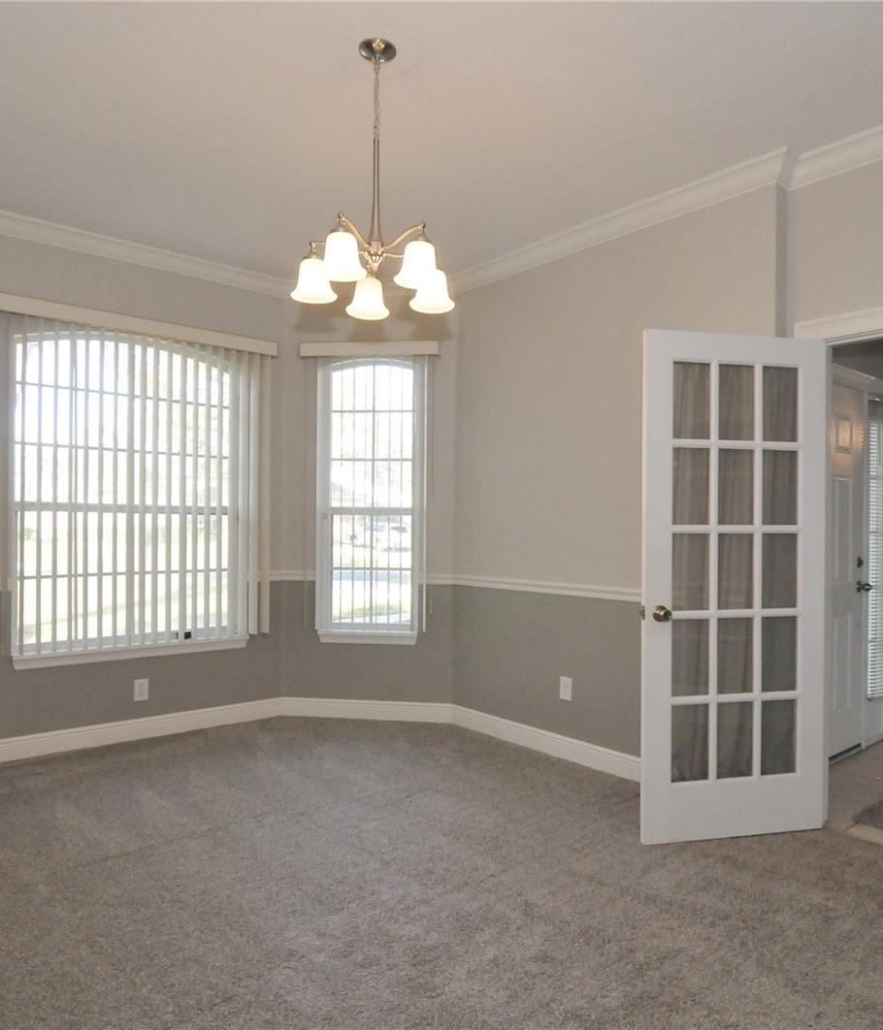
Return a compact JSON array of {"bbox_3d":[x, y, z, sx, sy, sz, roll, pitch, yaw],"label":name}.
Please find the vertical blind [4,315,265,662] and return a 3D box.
[{"bbox_3d":[-1.687,-0.110,3.953,1.410,1.828,0.120,1,-1,-38],"label":"vertical blind"}]

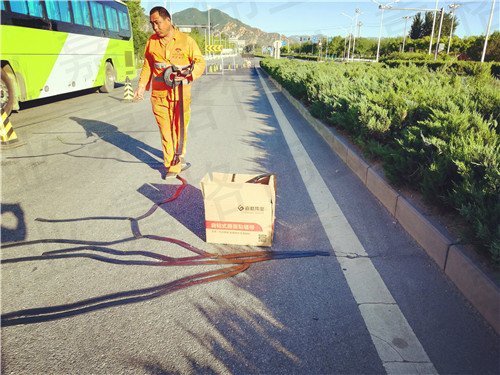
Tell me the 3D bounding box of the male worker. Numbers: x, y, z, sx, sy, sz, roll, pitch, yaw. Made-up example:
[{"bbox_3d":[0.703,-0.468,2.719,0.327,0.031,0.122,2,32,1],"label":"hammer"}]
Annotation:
[{"bbox_3d":[-0.830,-0.966,3.956,0.680,1.700,0.480,7,21,19],"label":"male worker"}]

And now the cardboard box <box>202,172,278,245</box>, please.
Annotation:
[{"bbox_3d":[-0.067,0.153,2.679,0.470,0.450,0.250,2,20,6],"label":"cardboard box"}]

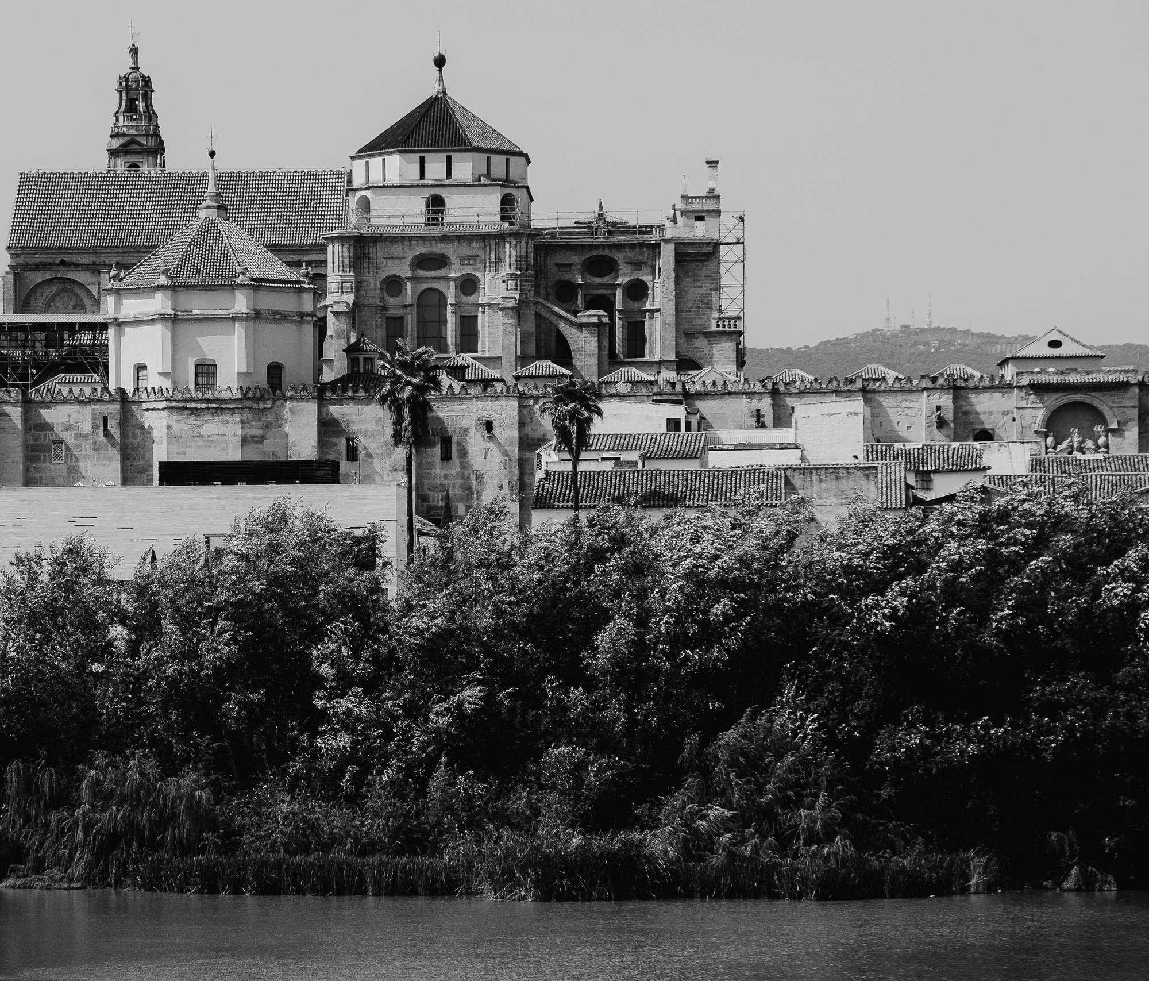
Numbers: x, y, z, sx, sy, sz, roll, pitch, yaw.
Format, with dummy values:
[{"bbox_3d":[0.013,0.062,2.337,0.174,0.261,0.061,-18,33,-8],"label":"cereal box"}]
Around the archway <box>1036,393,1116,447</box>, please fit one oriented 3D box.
[{"bbox_3d":[35.440,-4.900,239.300,5.950,3.900,1.100,-1,-1,1],"label":"archway"}]

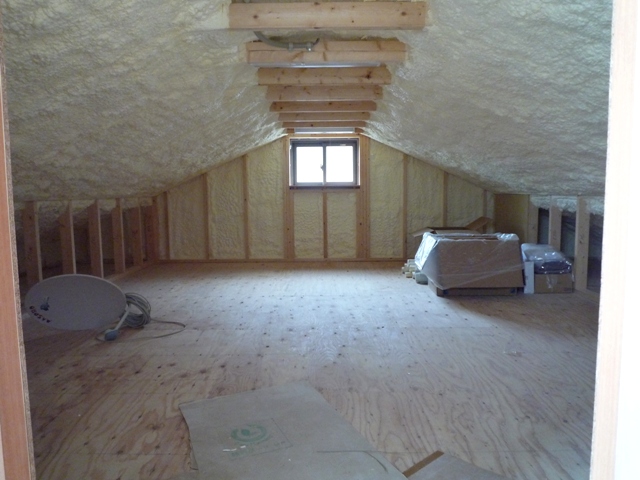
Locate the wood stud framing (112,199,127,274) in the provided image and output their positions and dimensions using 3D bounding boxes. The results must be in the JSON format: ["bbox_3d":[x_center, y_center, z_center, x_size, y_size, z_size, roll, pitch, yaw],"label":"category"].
[{"bbox_3d":[-1.984,-0.042,4.582,0.090,0.745,0.042,0,6,0],"label":"wood stud framing"}]

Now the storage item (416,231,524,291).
[{"bbox_3d":[1.187,0.155,3.782,0.730,0.400,0.570,0,5,1],"label":"storage item"}]

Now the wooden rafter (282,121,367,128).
[{"bbox_3d":[0.041,-1.128,4.461,0.810,0.090,0.042,0,6,0],"label":"wooden rafter"}]

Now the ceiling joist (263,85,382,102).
[{"bbox_3d":[0.030,-0.986,3.103,0.780,0.100,0.042,0,6,0],"label":"ceiling joist"}]

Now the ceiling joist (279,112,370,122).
[{"bbox_3d":[0.038,-1.080,4.009,0.800,0.095,0.042,0,6,0],"label":"ceiling joist"}]

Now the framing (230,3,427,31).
[{"bbox_3d":[0.032,-0.963,1.989,0.850,0.107,0.038,0,5,1],"label":"framing"}]

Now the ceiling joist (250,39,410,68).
[{"bbox_3d":[0.031,-0.889,2.200,0.765,0.104,0.044,0,6,0],"label":"ceiling joist"}]

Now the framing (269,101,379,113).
[{"bbox_3d":[0.029,-1.032,3.556,0.800,0.098,0.042,0,6,0],"label":"framing"}]

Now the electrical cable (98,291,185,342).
[{"bbox_3d":[-0.993,0.428,2.660,0.400,0.170,0.460,0,5,1],"label":"electrical cable"}]

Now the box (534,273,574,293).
[{"bbox_3d":[1.862,0.327,3.848,0.310,0.163,0.330,0,6,0],"label":"box"}]

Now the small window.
[{"bbox_3d":[0.057,-0.875,5.267,0.780,0.565,0.090,0,6,0],"label":"small window"}]

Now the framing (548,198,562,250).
[{"bbox_3d":[2.147,-0.024,4.216,0.097,0.760,0.040,0,5,1],"label":"framing"}]

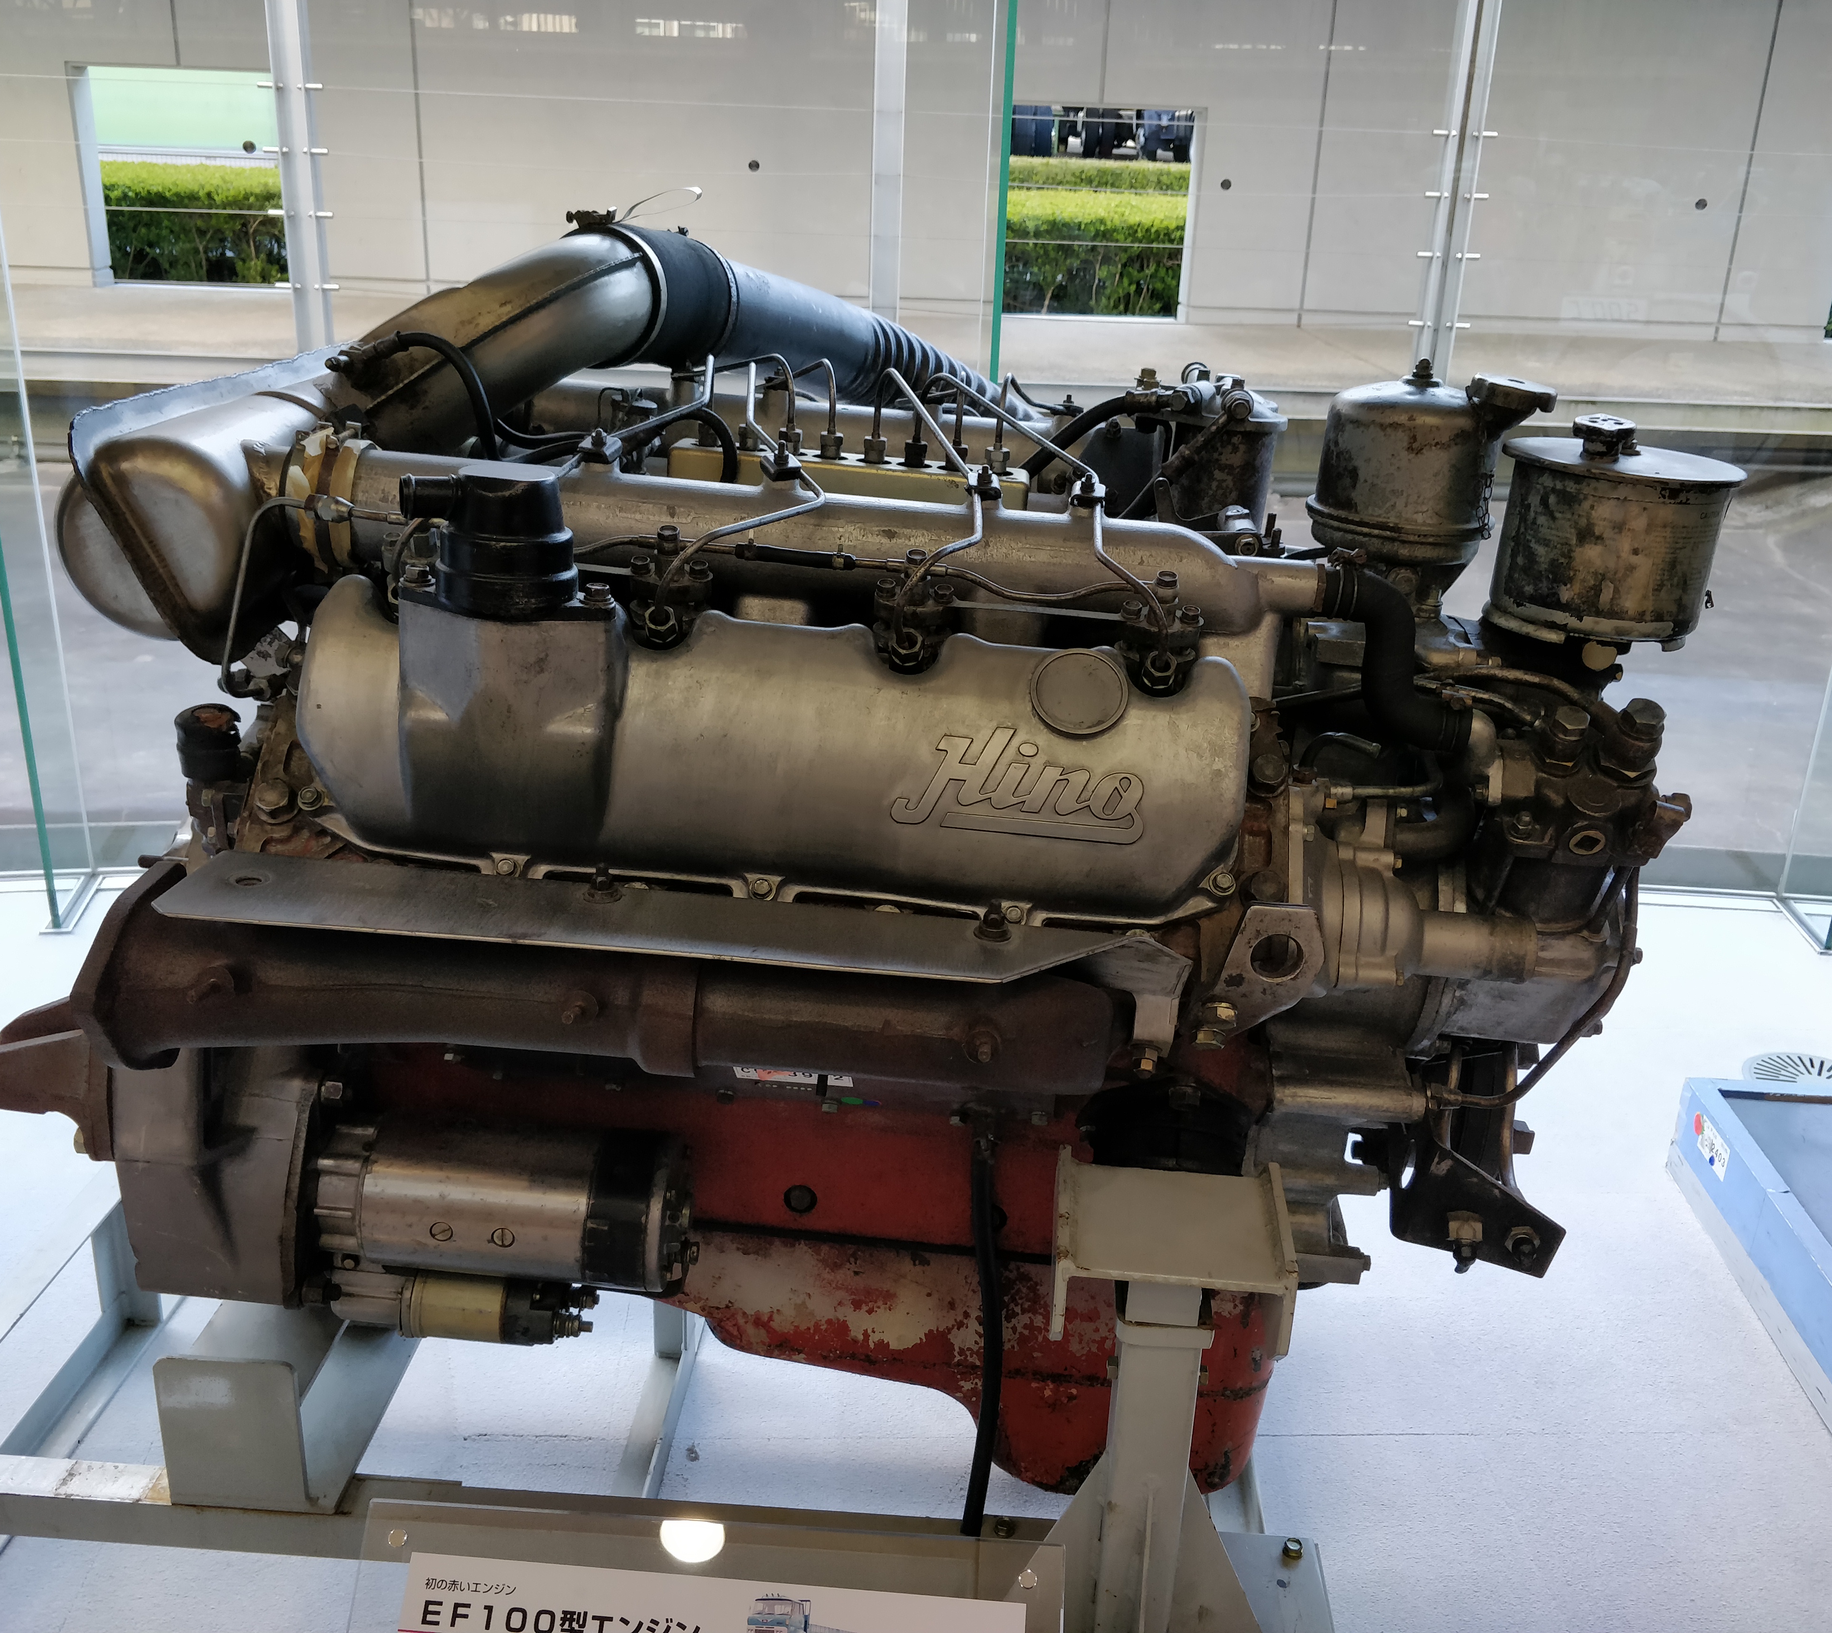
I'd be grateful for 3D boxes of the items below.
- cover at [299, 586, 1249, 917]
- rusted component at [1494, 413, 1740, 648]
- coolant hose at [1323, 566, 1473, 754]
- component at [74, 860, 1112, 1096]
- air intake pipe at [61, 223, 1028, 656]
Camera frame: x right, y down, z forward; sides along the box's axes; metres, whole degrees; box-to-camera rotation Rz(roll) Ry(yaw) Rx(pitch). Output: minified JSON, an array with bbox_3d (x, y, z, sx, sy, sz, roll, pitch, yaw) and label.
[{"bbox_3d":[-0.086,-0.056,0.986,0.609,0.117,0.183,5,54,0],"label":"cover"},{"bbox_3d":[0.525,-0.221,1.145,0.170,0.165,0.170,5,18,0],"label":"rusted component"},{"bbox_3d":[0.357,-0.120,1.131,0.116,0.132,0.071,5,18,0],"label":"coolant hose"},{"bbox_3d":[-0.211,0.107,1.015,0.675,0.117,0.117,5,18,0],"label":"component"},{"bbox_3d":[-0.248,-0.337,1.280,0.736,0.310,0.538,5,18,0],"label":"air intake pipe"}]

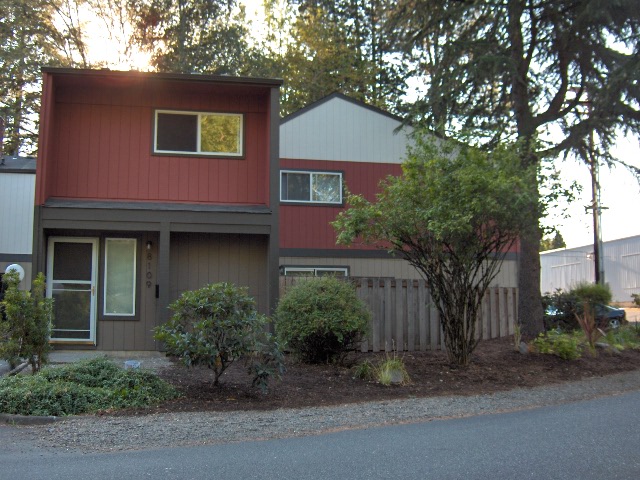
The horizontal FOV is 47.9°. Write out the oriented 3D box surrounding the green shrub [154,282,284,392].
[{"bbox_3d":[-1.561,1.514,11.200,2.019,1.657,1.800,0,-6,0],"label":"green shrub"}]

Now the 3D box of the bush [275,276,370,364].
[{"bbox_3d":[0.047,1.507,13.500,1.797,1.598,1.700,0,-6,0],"label":"bush"}]

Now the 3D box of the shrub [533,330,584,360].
[{"bbox_3d":[5.500,2.443,16.700,1.158,0.695,1.000,0,-6,0],"label":"shrub"}]

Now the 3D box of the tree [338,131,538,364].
[{"bbox_3d":[2.329,0.215,14.800,4.146,4.679,3.800,0,-6,0],"label":"tree"}]

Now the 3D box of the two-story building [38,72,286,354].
[{"bbox_3d":[-3.653,-0.189,16.971,4.464,5.265,7.000,1,-6,-11],"label":"two-story building"}]

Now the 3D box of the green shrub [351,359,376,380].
[{"bbox_3d":[0.742,2.209,12.300,0.444,0.375,0.420,0,-6,0],"label":"green shrub"}]

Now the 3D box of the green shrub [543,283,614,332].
[{"bbox_3d":[7.349,1.919,20.500,2.047,1.421,1.800,0,-6,0],"label":"green shrub"}]

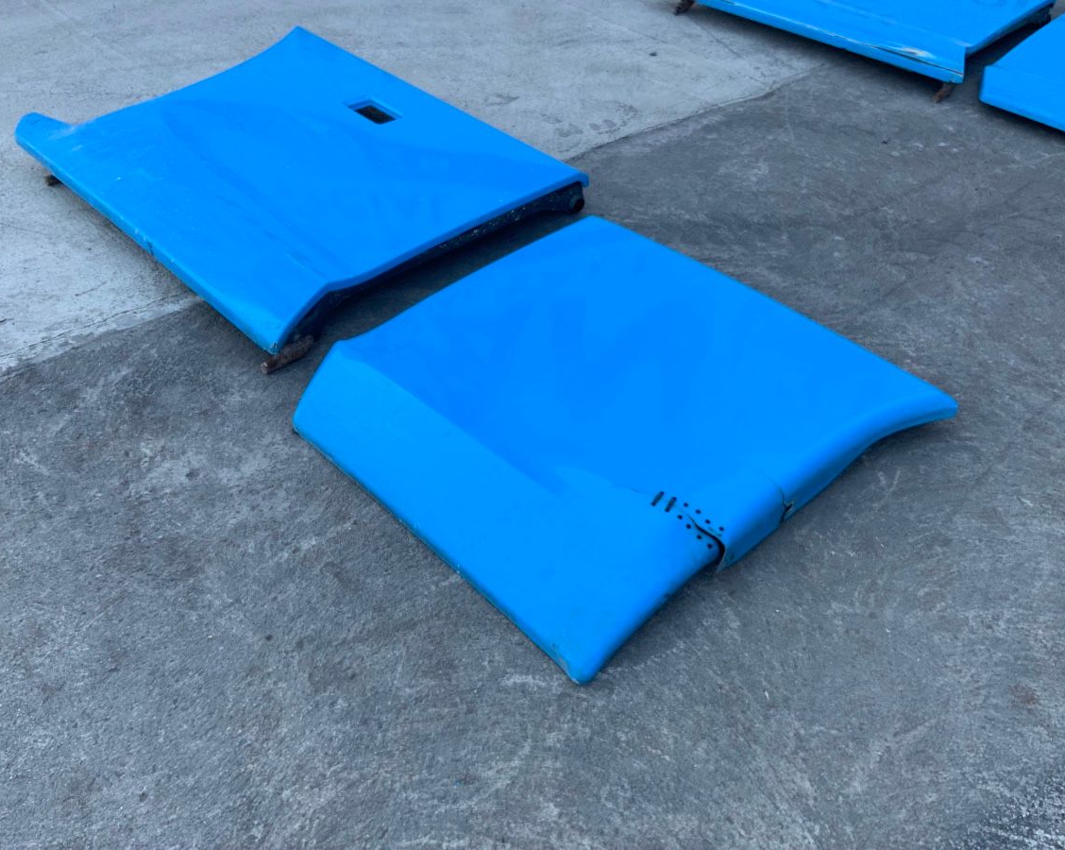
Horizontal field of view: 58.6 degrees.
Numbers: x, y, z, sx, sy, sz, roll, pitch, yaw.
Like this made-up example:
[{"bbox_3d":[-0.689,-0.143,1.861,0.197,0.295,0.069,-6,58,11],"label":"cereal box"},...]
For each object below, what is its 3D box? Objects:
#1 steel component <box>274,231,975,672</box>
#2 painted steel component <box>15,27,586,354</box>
[{"bbox_3d":[0.176,-0.035,2.002,0.985,0.175,0.995,-32,51,-31],"label":"steel component"},{"bbox_3d":[-0.740,-0.816,2.864,1.055,0.160,1.510,-32,51,-31],"label":"painted steel component"}]

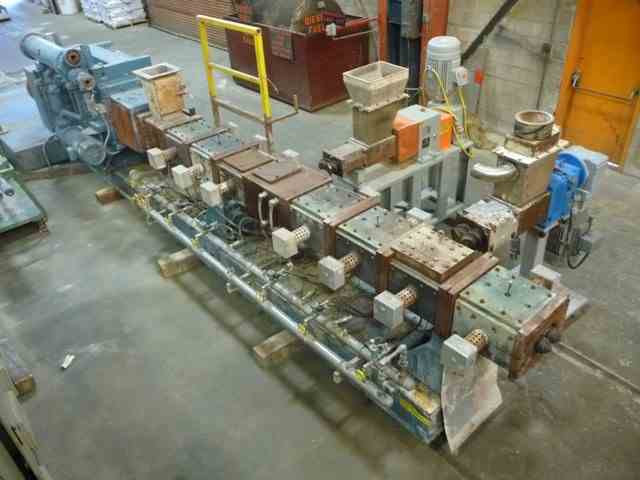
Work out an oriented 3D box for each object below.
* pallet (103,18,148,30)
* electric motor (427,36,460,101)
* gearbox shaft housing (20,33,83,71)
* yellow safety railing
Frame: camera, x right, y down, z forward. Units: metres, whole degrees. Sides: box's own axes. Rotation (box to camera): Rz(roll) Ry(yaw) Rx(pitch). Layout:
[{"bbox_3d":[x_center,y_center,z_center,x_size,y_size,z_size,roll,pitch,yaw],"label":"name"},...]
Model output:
[{"bbox_3d":[-6.117,-6.847,16.294,1.180,0.140,1.060,-26,40,-29],"label":"pallet"},{"bbox_3d":[1.385,-1.877,5.790,0.360,0.720,0.360,-3,34,2],"label":"electric motor"},{"bbox_3d":[-4.108,-2.882,7.905,0.420,0.410,1.450,-26,40,-29],"label":"gearbox shaft housing"},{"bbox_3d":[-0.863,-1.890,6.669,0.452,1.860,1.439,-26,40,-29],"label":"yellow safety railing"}]

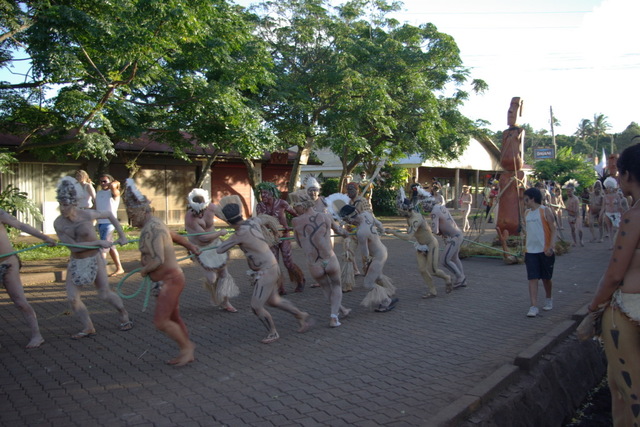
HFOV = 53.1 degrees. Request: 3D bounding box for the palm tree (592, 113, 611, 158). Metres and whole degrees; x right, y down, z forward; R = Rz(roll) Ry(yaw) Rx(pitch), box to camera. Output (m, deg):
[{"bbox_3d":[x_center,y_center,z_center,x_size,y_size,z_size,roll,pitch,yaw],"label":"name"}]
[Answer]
[{"bbox_3d":[50.574,-13.396,115.000,4.200,9.500,4.200,0,3,0],"label":"palm tree"}]

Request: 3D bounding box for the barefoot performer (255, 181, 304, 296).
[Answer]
[{"bbox_3d":[-0.639,0.394,10.100,0.750,1.740,0.550,1,3,20],"label":"barefoot performer"}]

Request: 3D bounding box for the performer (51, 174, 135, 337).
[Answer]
[{"bbox_3d":[-2.630,0.509,7.400,0.900,1.820,0.650,1,3,18],"label":"performer"}]

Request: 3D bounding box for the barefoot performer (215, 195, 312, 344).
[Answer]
[{"bbox_3d":[-0.627,0.621,7.100,1.050,1.630,0.650,0,3,6],"label":"barefoot performer"}]

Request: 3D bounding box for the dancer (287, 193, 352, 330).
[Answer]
[{"bbox_3d":[-0.006,0.548,7.800,0.700,1.630,0.620,-1,3,-14],"label":"dancer"}]

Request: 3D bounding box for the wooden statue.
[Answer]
[{"bbox_3d":[4.308,-0.765,14.400,0.650,3.720,0.650,2,3,43],"label":"wooden statue"}]

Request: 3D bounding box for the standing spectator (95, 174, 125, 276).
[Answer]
[{"bbox_3d":[-3.716,0.212,11.300,0.520,1.780,0.450,1,3,24],"label":"standing spectator"}]

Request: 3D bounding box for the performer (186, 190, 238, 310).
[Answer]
[{"bbox_3d":[-1.458,0.497,8.600,0.700,1.650,0.600,0,3,3],"label":"performer"}]

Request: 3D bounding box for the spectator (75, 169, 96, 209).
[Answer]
[{"bbox_3d":[-4.396,0.014,12.037,0.480,1.680,0.400,1,3,30],"label":"spectator"}]

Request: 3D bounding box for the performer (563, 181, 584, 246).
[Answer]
[{"bbox_3d":[7.089,0.000,17.900,0.580,1.830,0.450,2,3,38],"label":"performer"}]

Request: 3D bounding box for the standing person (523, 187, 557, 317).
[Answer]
[{"bbox_3d":[2.880,0.499,8.400,0.460,1.680,0.420,2,3,34],"label":"standing person"}]

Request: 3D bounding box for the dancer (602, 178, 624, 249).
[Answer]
[{"bbox_3d":[7.795,0.000,17.000,0.600,1.940,0.450,1,3,27],"label":"dancer"}]

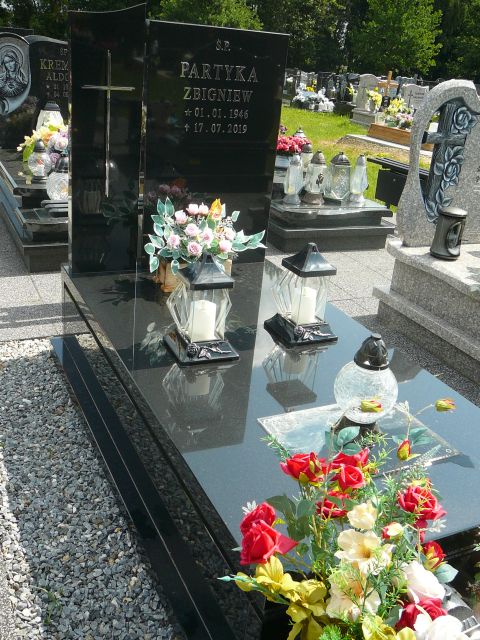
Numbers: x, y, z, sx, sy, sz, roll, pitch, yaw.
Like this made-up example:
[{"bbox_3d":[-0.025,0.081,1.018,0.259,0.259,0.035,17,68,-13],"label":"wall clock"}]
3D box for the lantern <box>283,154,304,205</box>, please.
[{"bbox_3d":[0.376,-0.962,4.419,0.130,0.330,0.130,-6,25,-25],"label":"lantern"}]

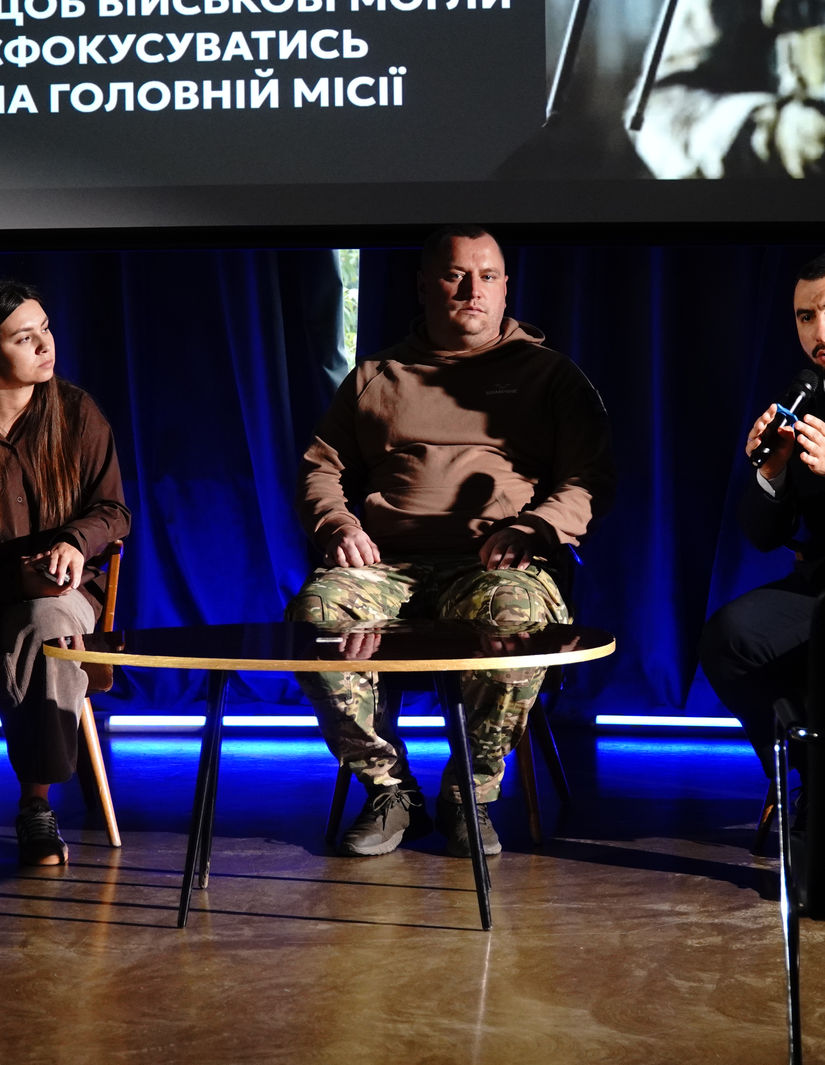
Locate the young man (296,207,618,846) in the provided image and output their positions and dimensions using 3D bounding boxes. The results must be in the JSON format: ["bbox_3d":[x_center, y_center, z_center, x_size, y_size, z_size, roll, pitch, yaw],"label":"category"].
[{"bbox_3d":[0.100,-0.008,7.841,0.700,1.325,0.760,0,3,5],"label":"young man"}]

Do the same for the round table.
[{"bbox_3d":[-0.153,0.455,6.845,1.080,0.515,0.980,-1,3,0],"label":"round table"}]

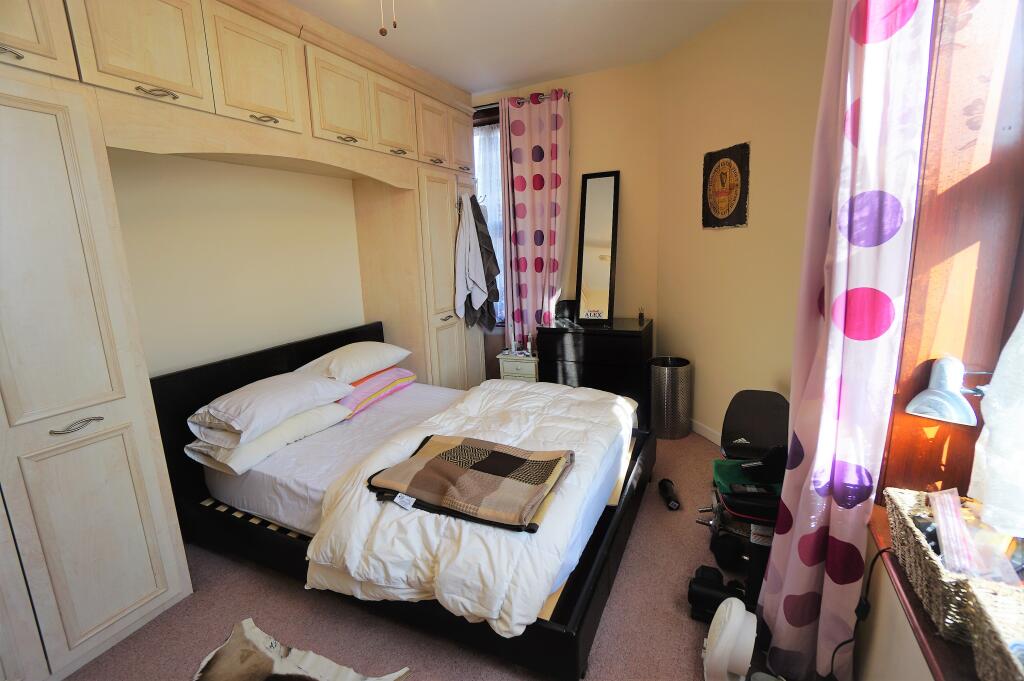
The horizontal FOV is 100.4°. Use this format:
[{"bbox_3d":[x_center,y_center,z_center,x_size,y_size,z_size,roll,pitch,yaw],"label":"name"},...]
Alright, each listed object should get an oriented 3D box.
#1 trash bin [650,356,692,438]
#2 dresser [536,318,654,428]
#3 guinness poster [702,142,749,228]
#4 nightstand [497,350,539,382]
[{"bbox_3d":[1.159,0.418,3.141,0.282,0.535,0.282,3,13,27],"label":"trash bin"},{"bbox_3d":[0.691,0.247,3.485,0.800,0.780,0.480,3,13,27],"label":"dresser"},{"bbox_3d":[1.339,-0.962,2.693,0.020,0.475,0.350,-7,12,-20],"label":"guinness poster"},{"bbox_3d":[0.131,0.360,3.795,0.405,0.495,0.320,3,13,27],"label":"nightstand"}]

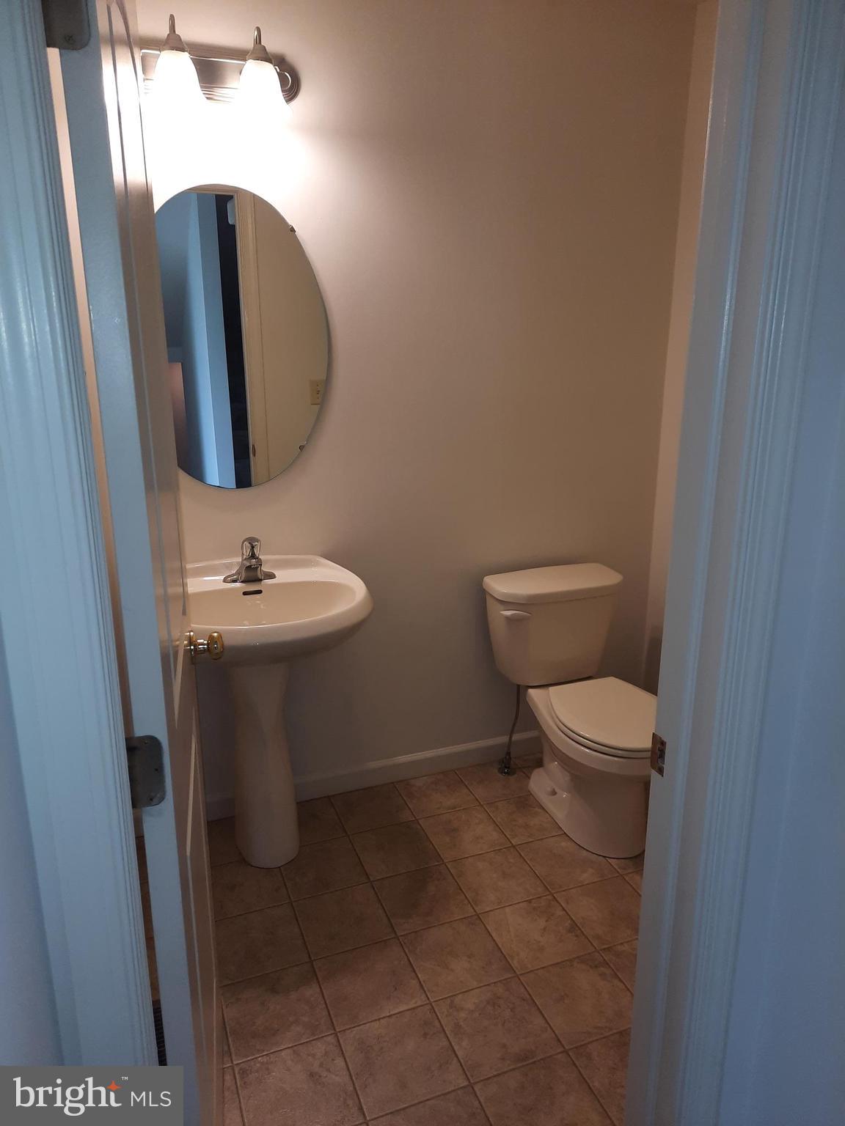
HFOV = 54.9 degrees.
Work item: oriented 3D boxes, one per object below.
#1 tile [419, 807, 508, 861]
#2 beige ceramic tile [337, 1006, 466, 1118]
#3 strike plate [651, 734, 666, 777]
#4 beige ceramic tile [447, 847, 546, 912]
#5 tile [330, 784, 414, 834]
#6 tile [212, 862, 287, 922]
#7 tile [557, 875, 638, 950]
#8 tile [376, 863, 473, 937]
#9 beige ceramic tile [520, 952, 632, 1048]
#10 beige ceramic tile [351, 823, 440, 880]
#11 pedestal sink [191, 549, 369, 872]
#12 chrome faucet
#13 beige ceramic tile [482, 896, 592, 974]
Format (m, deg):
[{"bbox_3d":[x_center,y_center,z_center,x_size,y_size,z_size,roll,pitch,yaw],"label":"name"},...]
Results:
[{"bbox_3d":[0.134,0.857,2.566,0.227,0.010,0.227,-6,18,-20],"label":"tile"},{"bbox_3d":[-0.045,1.091,1.787,0.227,0.010,0.227,-6,18,-20],"label":"beige ceramic tile"},{"bbox_3d":[0.347,0.281,1.189,0.004,0.057,0.029,-6,18,-20],"label":"strike plate"},{"bbox_3d":[0.215,0.908,2.337,0.225,0.010,0.225,-6,18,-20],"label":"beige ceramic tile"},{"bbox_3d":[-0.164,0.809,2.665,0.225,0.010,0.225,-6,18,-20],"label":"tile"},{"bbox_3d":[-0.507,0.918,2.303,0.225,0.010,0.225,-6,18,-20],"label":"tile"},{"bbox_3d":[0.511,0.946,2.212,0.225,0.010,0.225,-6,18,-20],"label":"tile"},{"bbox_3d":[0.002,0.932,2.257,0.225,0.010,0.225,-6,18,-20],"label":"tile"},{"bbox_3d":[0.381,1.032,1.929,0.225,0.010,0.225,-6,18,-20],"label":"beige ceramic tile"},{"bbox_3d":[-0.081,0.880,2.485,0.227,0.010,0.227,-6,18,-20],"label":"beige ceramic tile"},{"bbox_3d":[-0.448,0.469,2.294,0.602,0.855,0.500,-6,18,-20],"label":"pedestal sink"},{"bbox_3d":[-0.490,-0.007,2.315,0.153,0.125,0.135,-6,18,-20],"label":"chrome faucet"},{"bbox_3d":[0.298,0.970,2.133,0.225,0.010,0.225,-6,18,-20],"label":"beige ceramic tile"}]

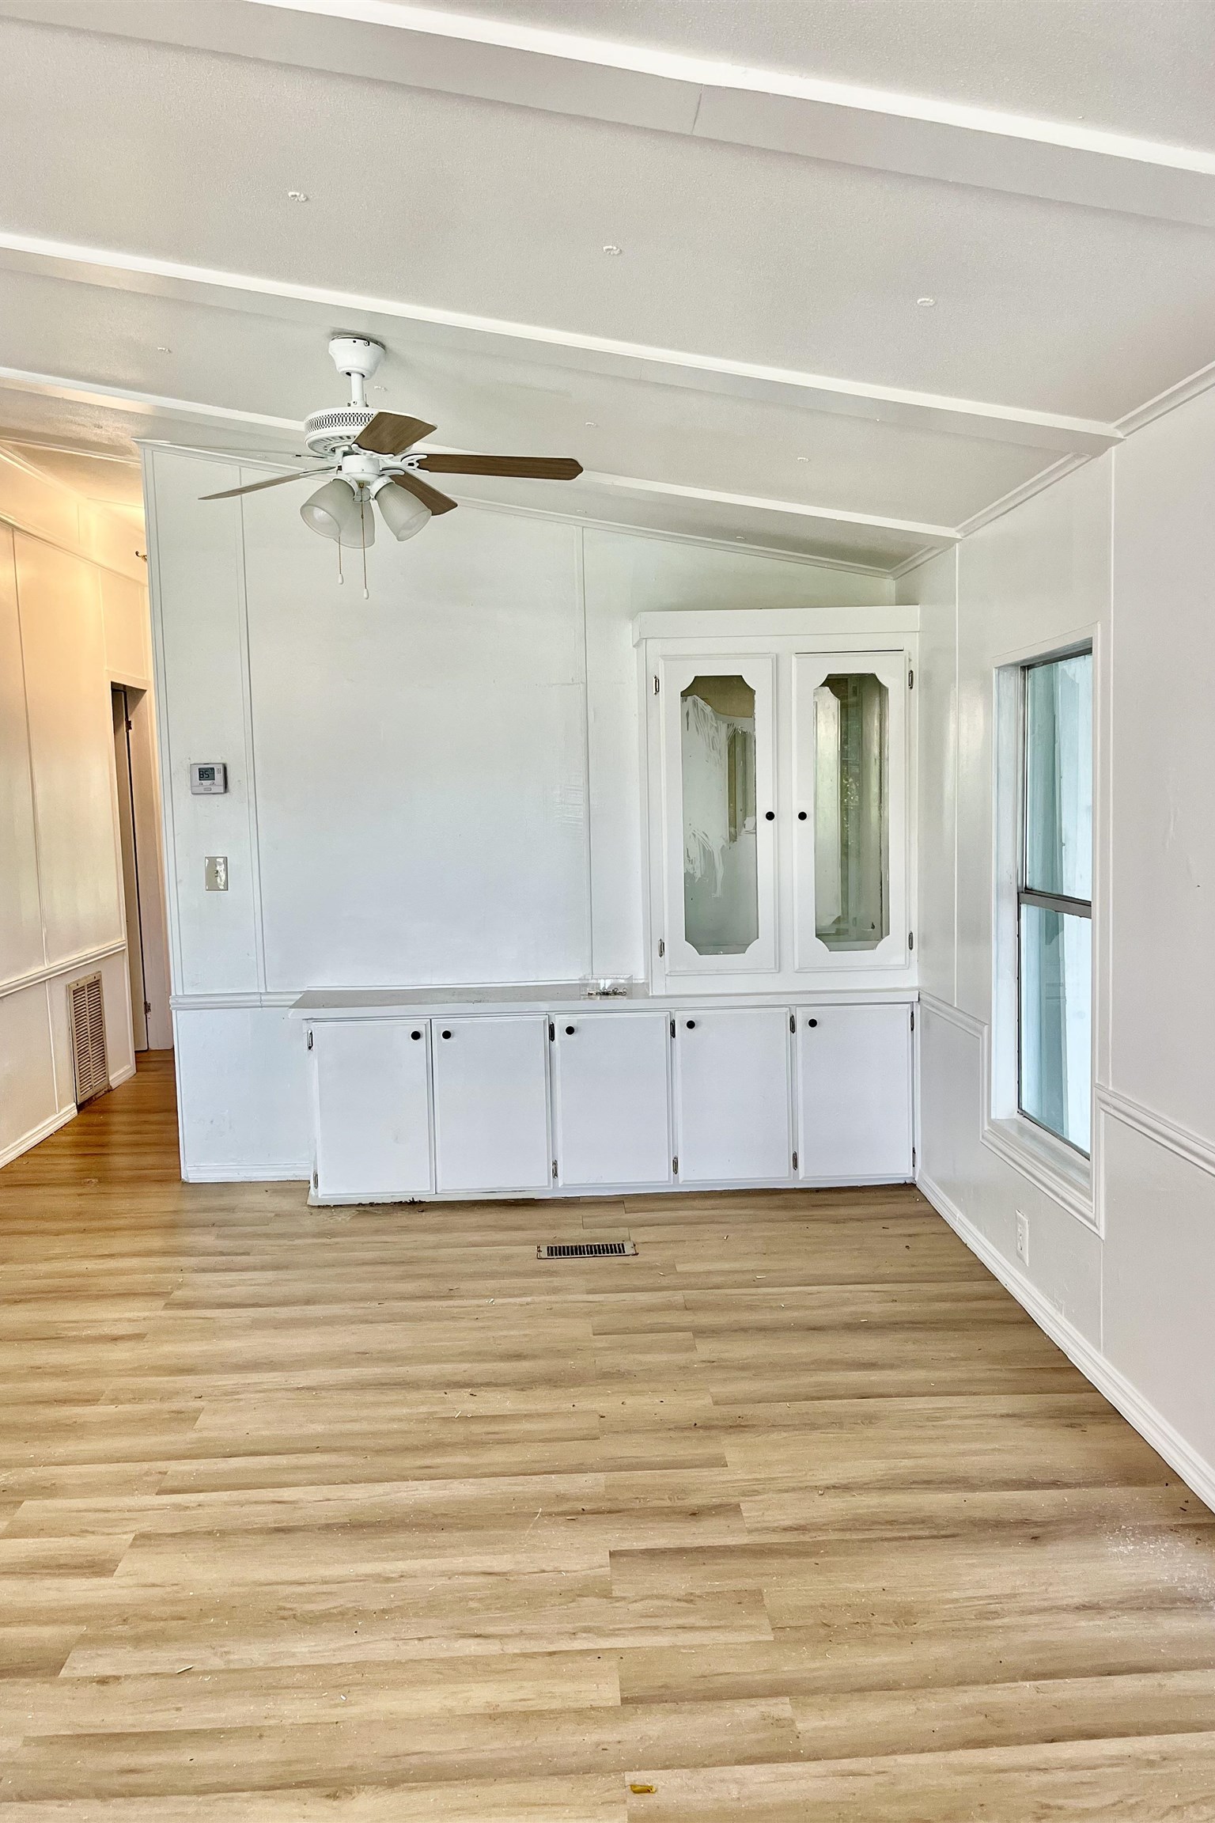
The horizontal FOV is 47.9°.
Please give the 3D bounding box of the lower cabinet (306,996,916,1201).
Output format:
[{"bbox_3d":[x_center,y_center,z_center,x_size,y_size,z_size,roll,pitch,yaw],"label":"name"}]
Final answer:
[{"bbox_3d":[0.015,0.642,5.020,2.202,0.710,0.378,-2,5,-2],"label":"lower cabinet"}]

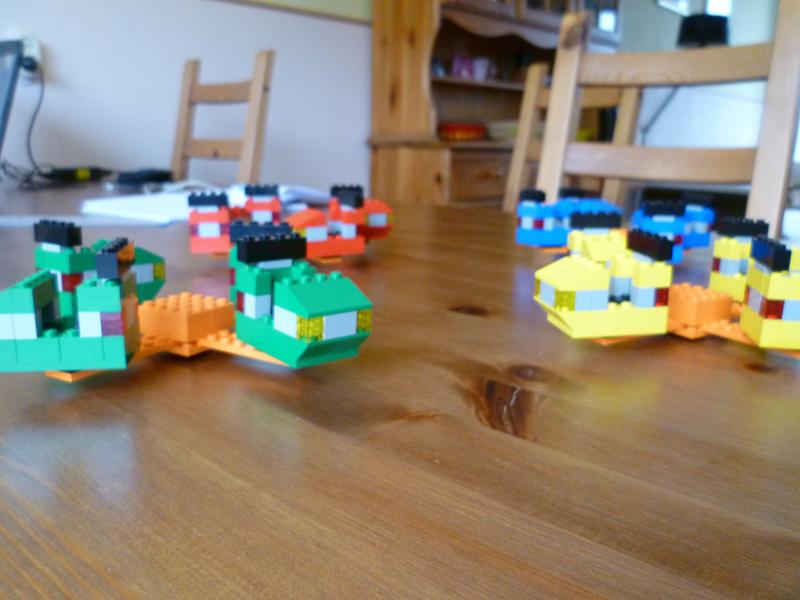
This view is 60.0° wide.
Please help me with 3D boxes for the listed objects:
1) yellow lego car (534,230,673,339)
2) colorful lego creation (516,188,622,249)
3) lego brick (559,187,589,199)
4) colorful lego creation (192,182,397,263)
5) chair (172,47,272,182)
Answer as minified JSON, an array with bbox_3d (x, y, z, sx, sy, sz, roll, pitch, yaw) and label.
[{"bbox_3d":[0.099,-0.009,0.342,0.056,0.046,0.032,-1,13,-10],"label":"yellow lego car"},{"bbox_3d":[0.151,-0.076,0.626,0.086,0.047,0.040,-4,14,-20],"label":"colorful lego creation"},{"bbox_3d":[0.168,-0.103,0.663,0.008,0.011,0.032,-4,14,-21],"label":"lego brick"},{"bbox_3d":[-0.093,-0.068,0.592,0.156,0.055,0.152,3,14,8],"label":"colorful lego creation"},{"bbox_3d":[-0.568,-0.060,1.655,0.395,1.035,0.480,12,17,39],"label":"chair"}]

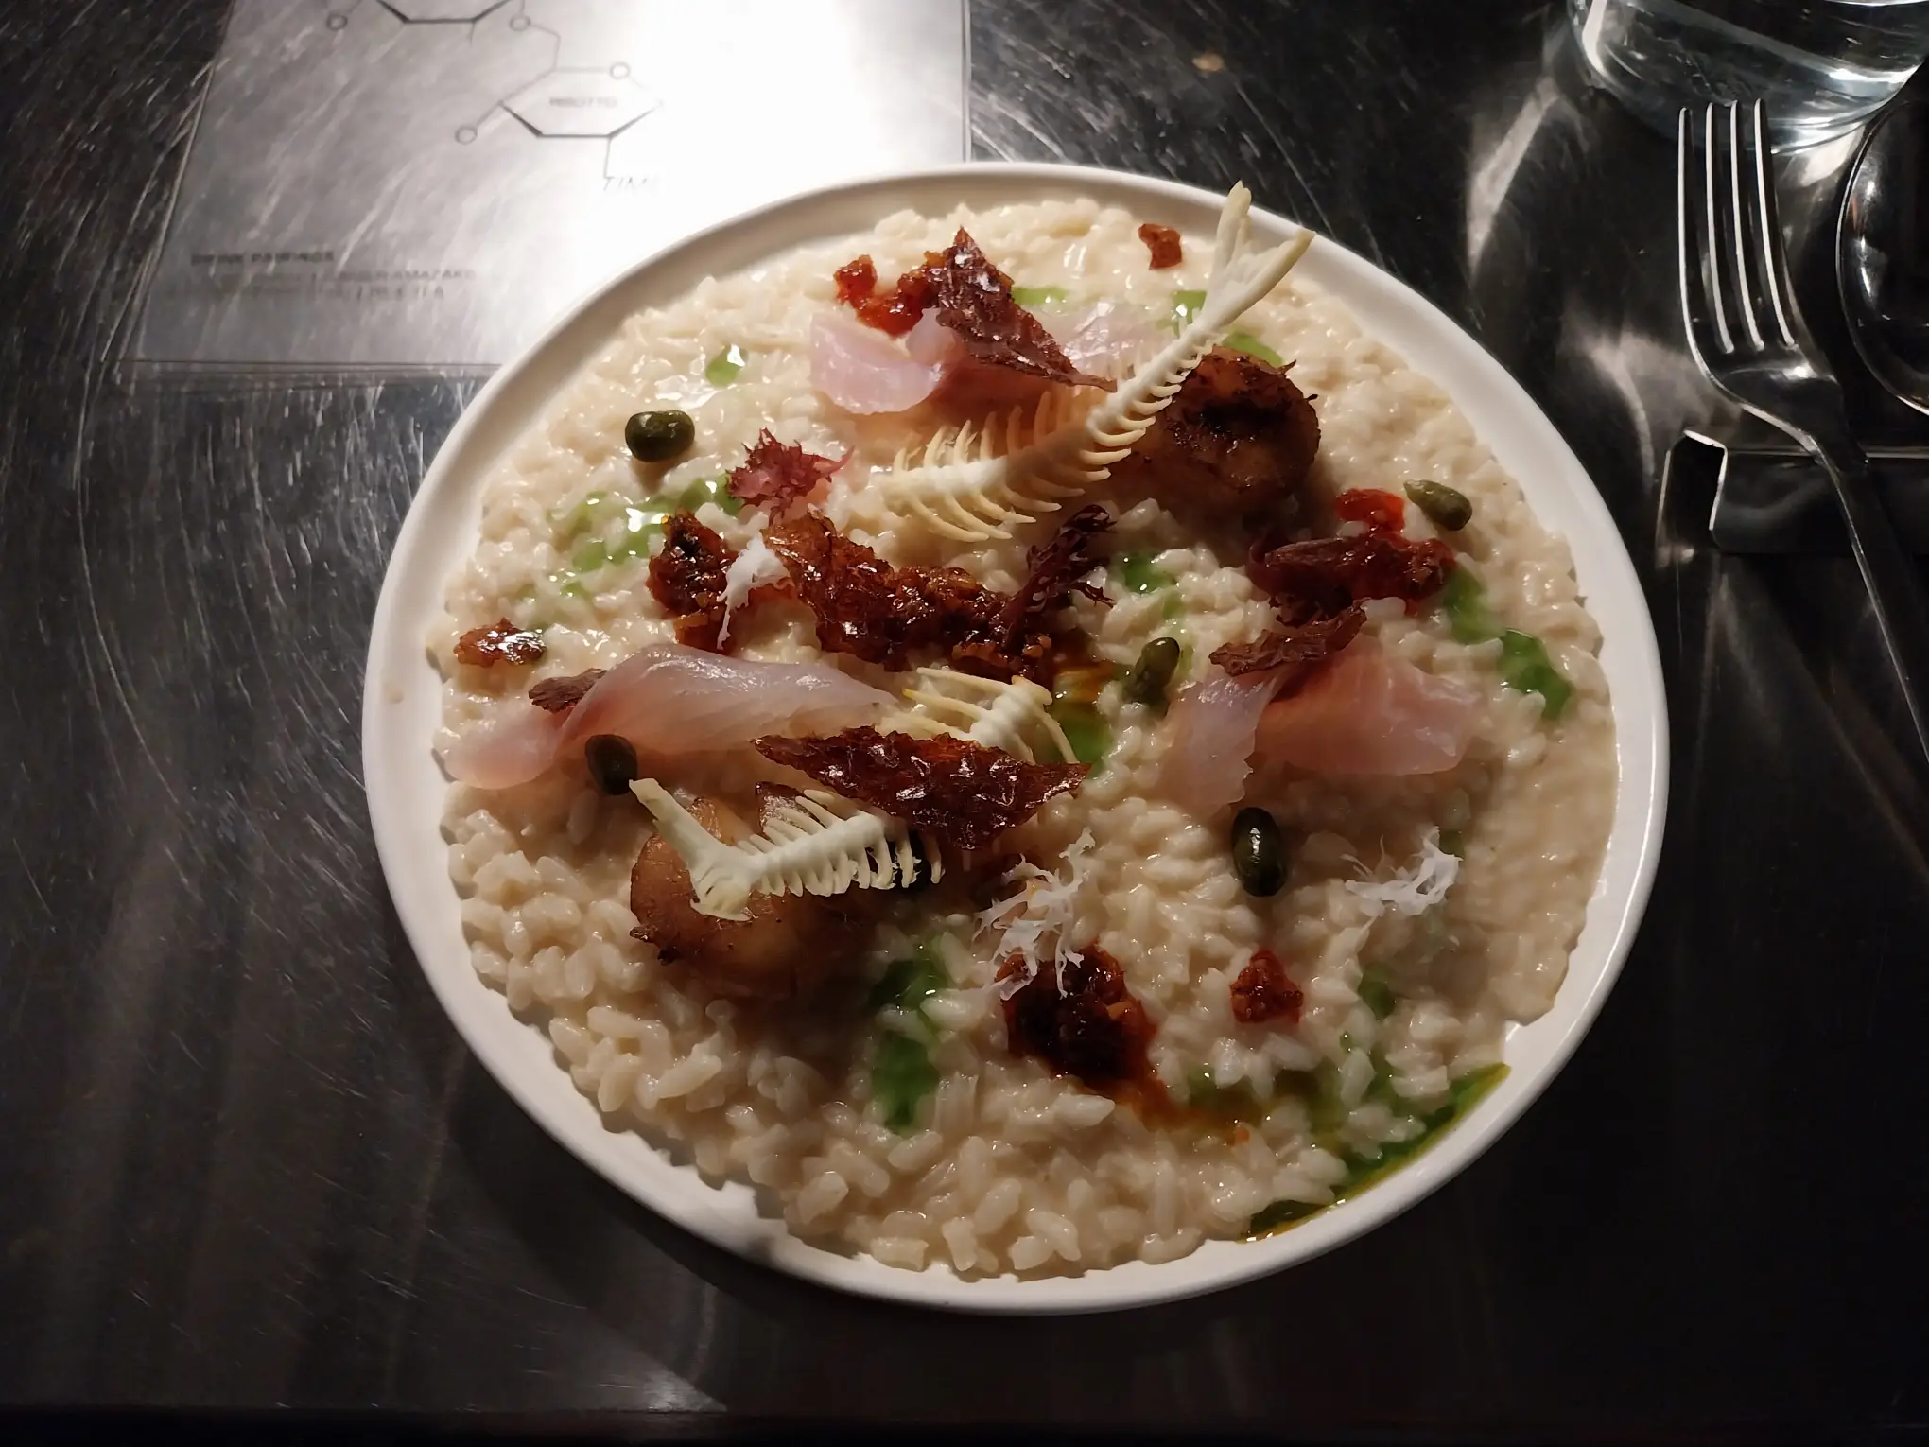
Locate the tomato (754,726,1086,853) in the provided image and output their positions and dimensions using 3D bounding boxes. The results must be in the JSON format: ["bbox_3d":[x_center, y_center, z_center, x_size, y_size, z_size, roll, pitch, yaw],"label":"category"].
[{"bbox_3d":[-0.006,0.010,0.213,0.049,0.008,0.018,5,63,1],"label":"tomato"}]

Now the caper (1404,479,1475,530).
[{"bbox_3d":[0.082,-0.038,0.251,0.013,0.006,0.007,39,69,17],"label":"caper"}]

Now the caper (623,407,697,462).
[{"bbox_3d":[-0.060,-0.057,0.288,0.013,0.009,0.009,-13,64,-8],"label":"caper"}]

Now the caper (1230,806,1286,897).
[{"bbox_3d":[0.044,0.019,0.219,0.008,0.008,0.014,-4,63,-3],"label":"caper"}]

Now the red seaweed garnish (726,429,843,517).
[{"bbox_3d":[-0.035,-0.049,0.282,0.022,0.008,0.017,1,63,-1],"label":"red seaweed garnish"}]

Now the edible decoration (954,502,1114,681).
[{"bbox_3d":[0.013,-0.024,0.270,0.019,0.014,0.036,28,66,12],"label":"edible decoration"}]

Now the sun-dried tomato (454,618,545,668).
[{"bbox_3d":[-0.076,-0.013,0.236,0.014,0.005,0.009,-4,63,-3],"label":"sun-dried tomato"}]

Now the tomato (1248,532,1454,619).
[{"bbox_3d":[0.073,-0.028,0.274,0.038,0.011,0.014,1,63,-1],"label":"tomato"}]

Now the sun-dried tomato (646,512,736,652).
[{"bbox_3d":[-0.051,-0.026,0.270,0.017,0.011,0.026,-2,63,-2],"label":"sun-dried tomato"}]

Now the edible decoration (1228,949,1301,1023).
[{"bbox_3d":[0.050,0.043,0.240,0.012,0.006,0.011,1,63,-1],"label":"edible decoration"}]

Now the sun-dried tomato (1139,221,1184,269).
[{"bbox_3d":[0.038,-0.092,0.279,0.008,0.004,0.011,9,63,3],"label":"sun-dried tomato"}]

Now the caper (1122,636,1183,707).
[{"bbox_3d":[0.034,-0.009,0.265,0.007,0.008,0.013,23,65,10],"label":"caper"}]

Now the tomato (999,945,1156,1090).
[{"bbox_3d":[0.016,0.042,0.208,0.022,0.008,0.021,3,63,0],"label":"tomato"}]

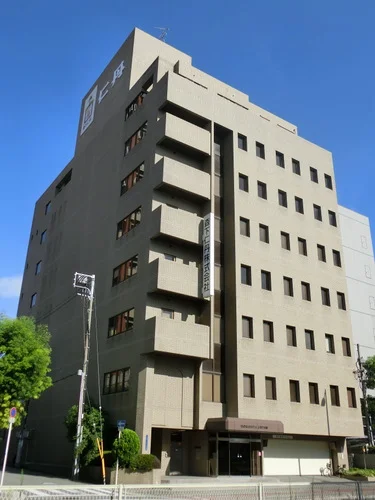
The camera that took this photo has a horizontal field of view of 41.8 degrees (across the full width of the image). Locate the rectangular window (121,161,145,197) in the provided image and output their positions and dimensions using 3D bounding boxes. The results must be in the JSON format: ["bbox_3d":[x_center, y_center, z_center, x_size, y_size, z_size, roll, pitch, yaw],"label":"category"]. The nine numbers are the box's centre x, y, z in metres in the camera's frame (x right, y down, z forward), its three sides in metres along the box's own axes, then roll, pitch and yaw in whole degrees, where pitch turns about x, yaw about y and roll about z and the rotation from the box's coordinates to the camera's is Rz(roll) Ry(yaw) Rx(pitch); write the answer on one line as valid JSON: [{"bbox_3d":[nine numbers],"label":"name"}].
[{"bbox_3d":[-4.051,-5.226,36.474,0.200,1.347,3.534,16,-27,-31],"label":"rectangular window"}]

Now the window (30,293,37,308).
[{"bbox_3d":[-15.802,5.239,50.738,0.200,1.065,1.768,16,-27,-31],"label":"window"}]

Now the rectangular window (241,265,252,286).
[{"bbox_3d":[4.037,1.750,34.183,0.891,1.382,0.150,16,-27,-31],"label":"rectangular window"}]

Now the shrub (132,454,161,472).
[{"bbox_3d":[-2.374,11.787,27.040,1.264,0.928,1.185,16,-27,-30],"label":"shrub"}]

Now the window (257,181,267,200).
[{"bbox_3d":[5.734,-4.600,38.027,0.891,1.382,0.150,16,-27,-31],"label":"window"}]

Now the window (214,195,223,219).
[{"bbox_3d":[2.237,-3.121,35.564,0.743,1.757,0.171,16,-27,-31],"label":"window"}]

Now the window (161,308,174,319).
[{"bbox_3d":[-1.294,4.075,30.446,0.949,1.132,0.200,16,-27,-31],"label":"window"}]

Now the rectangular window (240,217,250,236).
[{"bbox_3d":[4.394,-1.749,38.217,0.904,1.482,0.200,16,-27,-30],"label":"rectangular window"}]

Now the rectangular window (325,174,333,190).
[{"bbox_3d":[12.486,-6.052,43.622,0.891,1.382,0.150,16,-27,-31],"label":"rectangular window"}]

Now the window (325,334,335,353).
[{"bbox_3d":[9.910,6.604,34.430,0.828,1.295,0.200,16,-27,-31],"label":"window"}]

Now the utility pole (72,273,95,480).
[{"bbox_3d":[-6.380,6.663,27.762,1.271,11.501,0.428,16,-27,-31],"label":"utility pole"}]

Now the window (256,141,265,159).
[{"bbox_3d":[5.411,-7.450,36.936,0.828,1.295,0.200,16,-27,-31],"label":"window"}]

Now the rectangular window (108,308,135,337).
[{"bbox_3d":[-4.664,5.221,35.018,0.200,1.433,3.841,16,-27,-30],"label":"rectangular window"}]

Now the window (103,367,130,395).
[{"bbox_3d":[-4.753,8.954,33.423,0.200,1.433,3.841,16,-27,-30],"label":"window"}]

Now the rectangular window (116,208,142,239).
[{"bbox_3d":[-4.199,-1.907,35.435,0.150,1.282,3.607,16,-27,-31],"label":"rectangular window"}]

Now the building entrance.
[{"bbox_3d":[3.314,13.797,33.243,3.871,2.658,0.790,16,-27,-30],"label":"building entrance"}]

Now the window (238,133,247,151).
[{"bbox_3d":[4.568,-9.012,41.322,0.904,1.482,0.200,16,-27,-30],"label":"window"}]

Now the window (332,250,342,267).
[{"bbox_3d":[12.084,0.702,40.024,0.875,1.358,0.214,16,-27,-31],"label":"window"}]

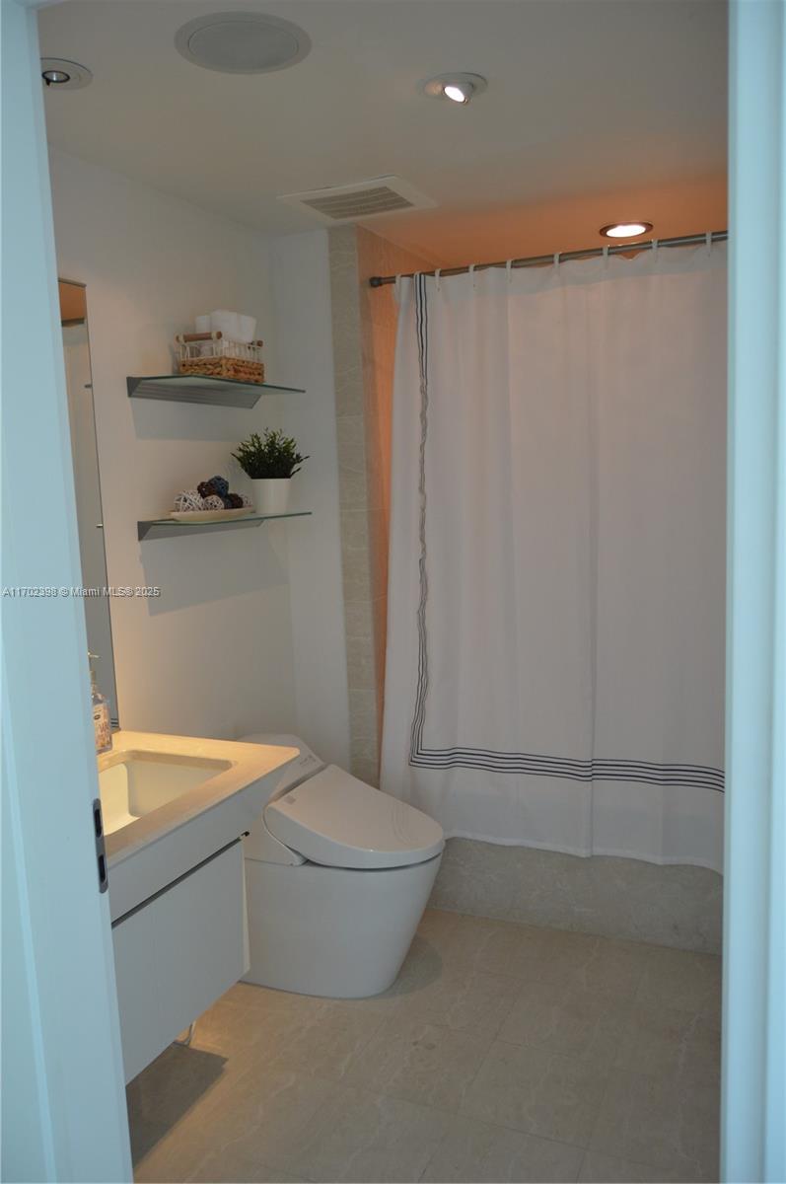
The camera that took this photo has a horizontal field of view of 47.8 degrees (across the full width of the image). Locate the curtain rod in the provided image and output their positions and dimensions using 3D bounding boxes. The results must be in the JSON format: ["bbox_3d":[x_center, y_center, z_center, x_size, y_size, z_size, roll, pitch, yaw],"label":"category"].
[{"bbox_3d":[0.632,-1.024,2.668,1.530,0.036,0.036,1,8,24],"label":"curtain rod"}]

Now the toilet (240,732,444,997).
[{"bbox_3d":[-0.180,0.831,2.715,0.724,0.645,0.400,1,8,24],"label":"toilet"}]

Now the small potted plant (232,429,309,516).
[{"bbox_3d":[-0.388,-0.382,2.798,0.220,0.265,0.220,-2,7,0],"label":"small potted plant"}]

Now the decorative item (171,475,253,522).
[{"bbox_3d":[-0.504,-0.276,2.561,0.160,0.123,0.340,1,8,24],"label":"decorative item"}]

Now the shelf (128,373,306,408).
[{"bbox_3d":[-0.492,-0.585,2.601,0.200,0.050,0.610,1,8,24],"label":"shelf"}]

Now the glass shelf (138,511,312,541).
[{"bbox_3d":[-0.475,-0.203,2.648,0.205,0.051,0.610,1,8,24],"label":"glass shelf"}]

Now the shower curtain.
[{"bbox_3d":[0.648,-0.088,2.738,1.495,1.853,0.150,1,8,24],"label":"shower curtain"}]

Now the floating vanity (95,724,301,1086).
[{"bbox_3d":[-0.644,0.645,1.875,0.540,0.420,0.883,1,8,24],"label":"floating vanity"}]

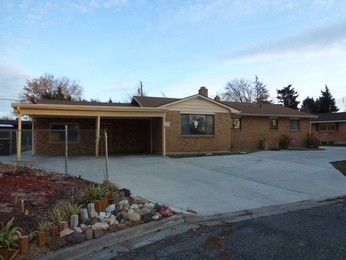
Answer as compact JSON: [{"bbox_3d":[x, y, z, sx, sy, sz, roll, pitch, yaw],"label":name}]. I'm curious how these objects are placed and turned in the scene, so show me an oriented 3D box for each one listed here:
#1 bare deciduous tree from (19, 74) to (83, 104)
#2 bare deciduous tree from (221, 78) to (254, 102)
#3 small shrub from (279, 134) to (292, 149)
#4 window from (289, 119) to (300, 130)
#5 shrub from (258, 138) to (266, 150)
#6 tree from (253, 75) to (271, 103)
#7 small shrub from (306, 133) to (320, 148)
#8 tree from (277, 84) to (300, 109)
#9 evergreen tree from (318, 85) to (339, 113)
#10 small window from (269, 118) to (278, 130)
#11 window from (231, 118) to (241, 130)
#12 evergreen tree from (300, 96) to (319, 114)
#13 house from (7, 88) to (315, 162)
[{"bbox_3d":[-17.800,-3.400,35.000,9.300,10.000,8.800,0,0,0],"label":"bare deciduous tree"},{"bbox_3d":[11.400,-3.600,42.000,6.000,10.600,5.800,0,0,0],"label":"bare deciduous tree"},{"bbox_3d":[8.500,0.930,18.100,0.980,1.080,0.950,0,0,0],"label":"small shrub"},{"bbox_3d":[9.700,-0.380,19.000,0.980,0.820,0.100,0,0,-19],"label":"window"},{"bbox_3d":[7.150,1.150,19.200,0.680,0.980,0.650,0,-1,0],"label":"shrub"},{"bbox_3d":[13.600,-3.250,37.000,4.000,10.200,4.000,0,-1,0],"label":"tree"},{"bbox_3d":[11.000,0.870,18.900,1.150,1.200,1.100,0,0,0],"label":"small shrub"},{"bbox_3d":[17.800,-2.700,37.000,3.800,8.700,3.800,0,0,0],"label":"tree"},{"bbox_3d":[27.200,-3.050,42.000,4.400,9.900,4.400,0,-1,0],"label":"evergreen tree"},{"bbox_3d":[8.460,-0.460,20.100,0.880,0.930,0.120,0,-1,-18],"label":"small window"},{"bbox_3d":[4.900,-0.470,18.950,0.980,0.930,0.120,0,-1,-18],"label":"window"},{"bbox_3d":[23.900,-1.980,42.000,4.000,7.800,4.000,0,-1,0],"label":"evergreen tree"},{"bbox_3d":[0.800,-0.950,20.500,22.200,5.200,10.800,0,-1,-18],"label":"house"}]

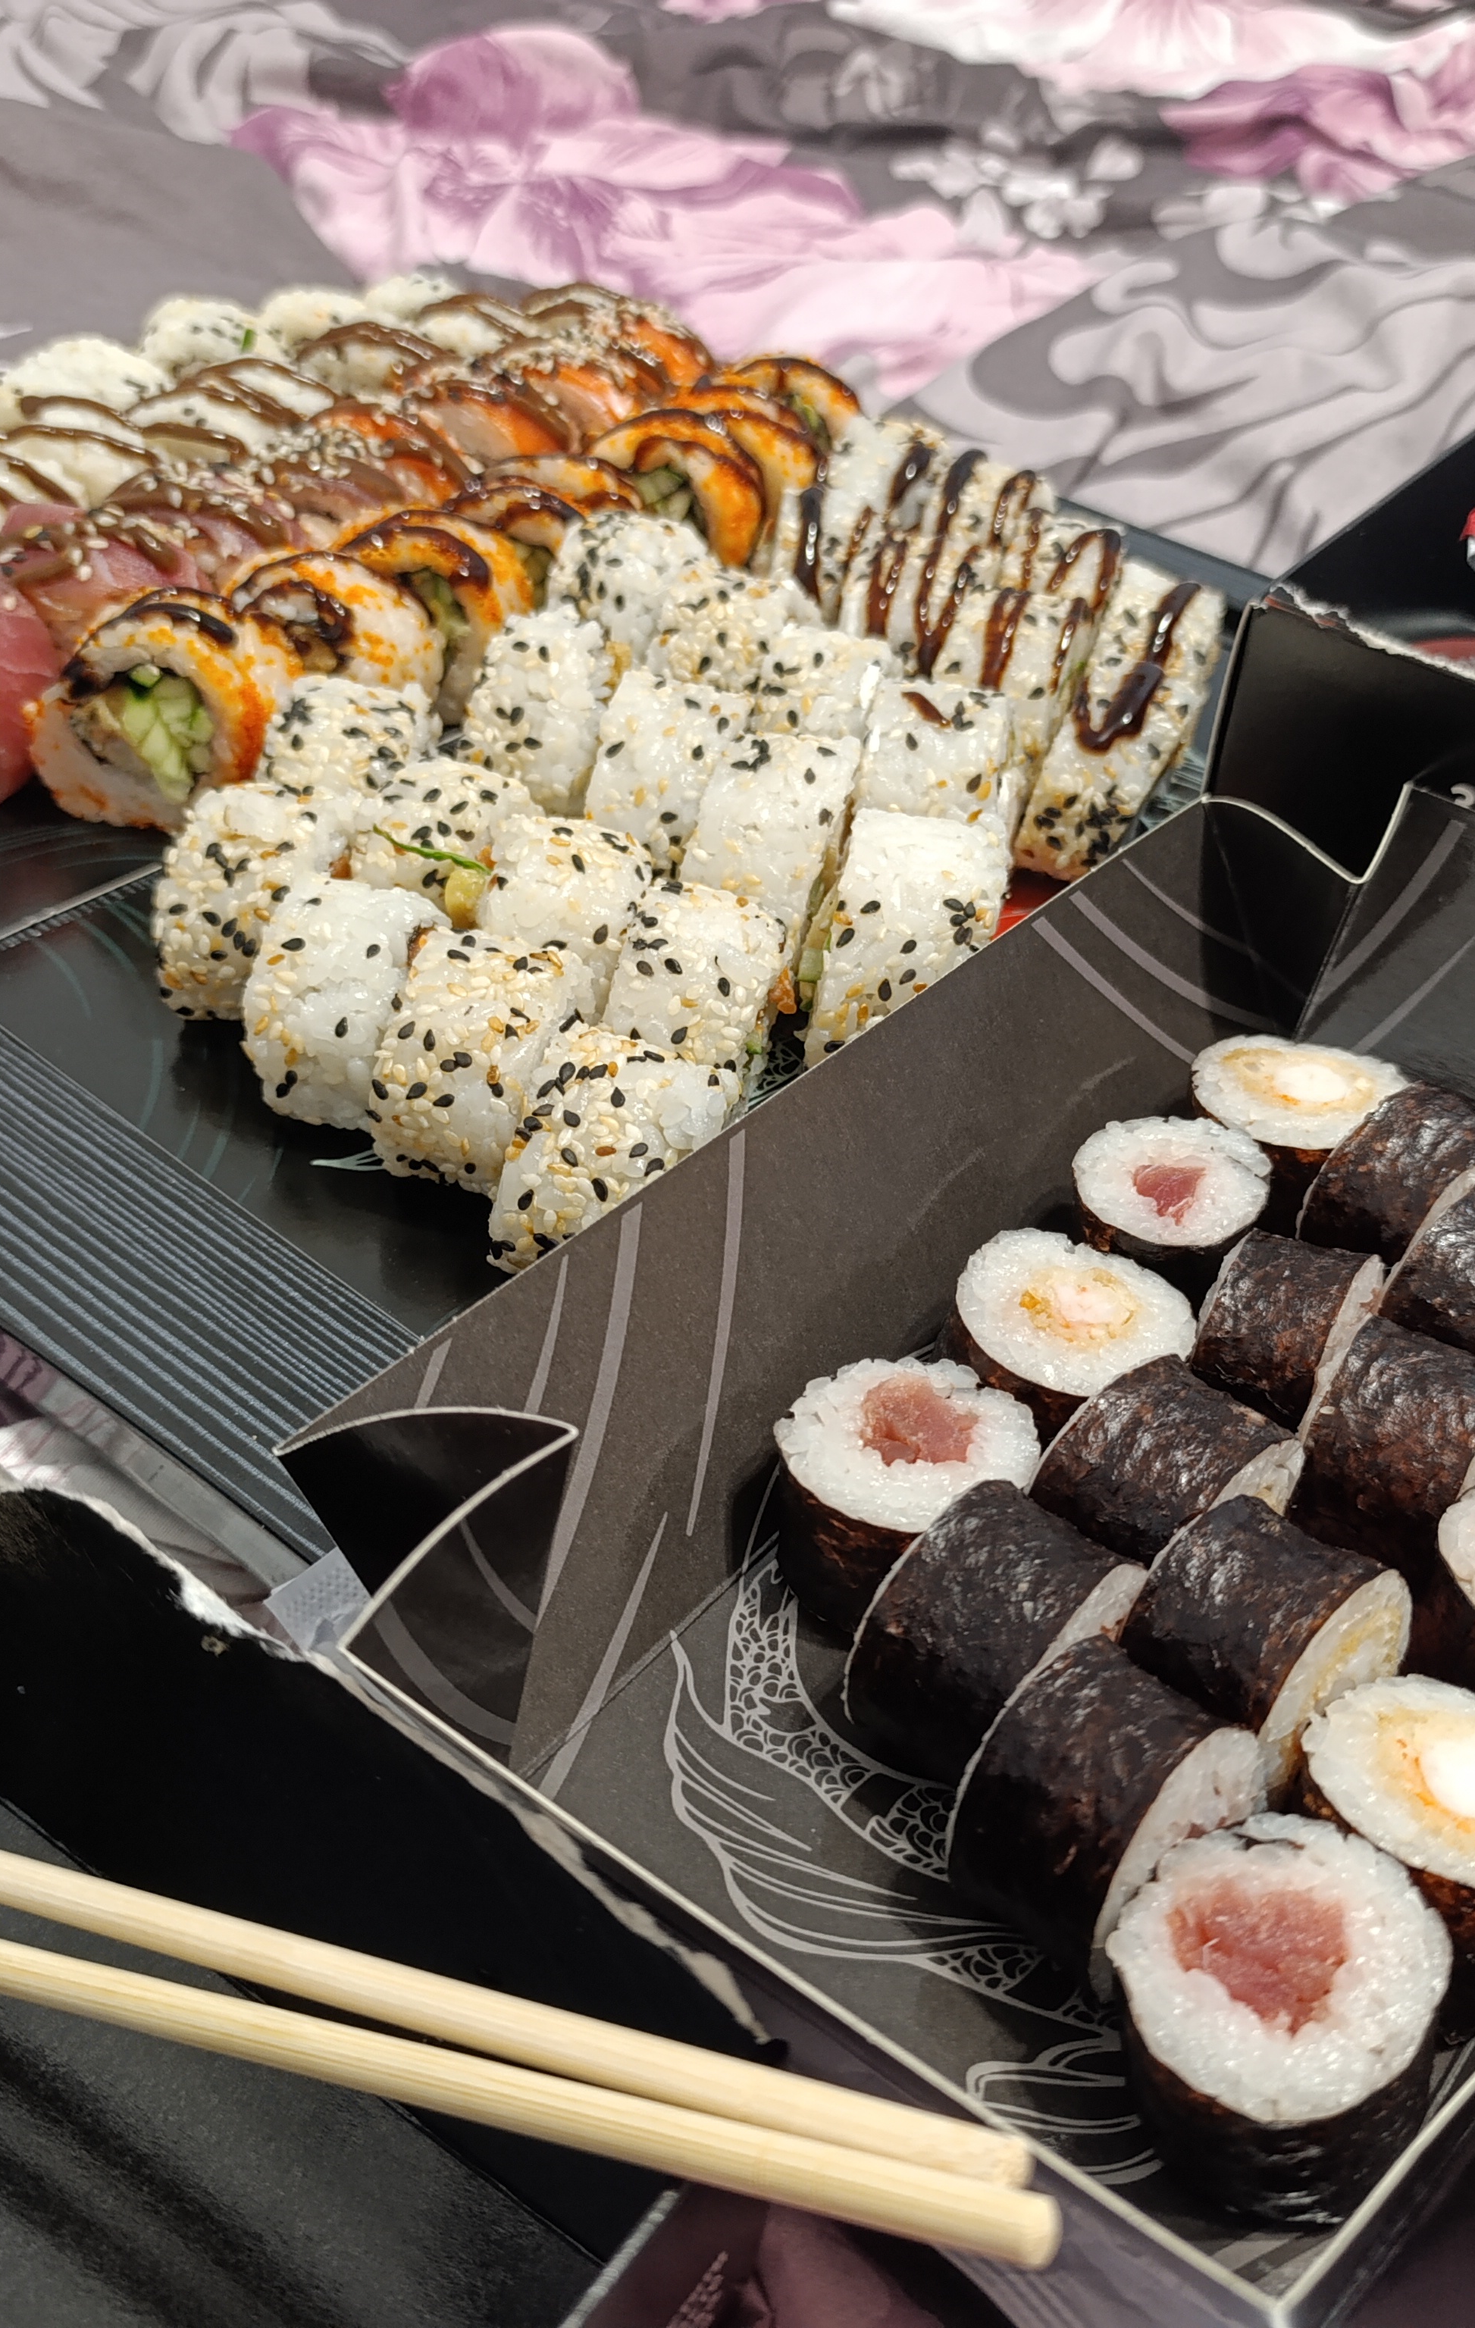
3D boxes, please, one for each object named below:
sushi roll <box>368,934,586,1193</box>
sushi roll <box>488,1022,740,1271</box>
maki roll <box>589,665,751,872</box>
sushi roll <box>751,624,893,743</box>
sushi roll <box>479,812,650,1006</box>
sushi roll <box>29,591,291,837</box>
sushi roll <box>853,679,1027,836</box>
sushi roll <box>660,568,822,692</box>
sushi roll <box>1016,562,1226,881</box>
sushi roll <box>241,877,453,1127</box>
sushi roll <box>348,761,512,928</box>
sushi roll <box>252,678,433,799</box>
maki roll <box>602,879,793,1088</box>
[{"bbox_3d":[-0.040,-0.017,0.323,0.025,0.034,0.035,13,39,11],"label":"sushi roll"},{"bbox_3d":[-0.018,0.000,0.303,0.028,0.034,0.036,12,39,9],"label":"sushi roll"},{"bbox_3d":[-0.013,-0.078,0.411,0.024,0.034,0.039,11,37,10],"label":"maki roll"},{"bbox_3d":[0.018,-0.093,0.432,0.024,0.035,0.039,9,37,7],"label":"sushi roll"},{"bbox_3d":[-0.029,-0.038,0.349,0.023,0.037,0.037,9,38,6],"label":"sushi roll"},{"bbox_3d":[-0.112,-0.088,0.402,0.045,0.041,0.026,9,38,6],"label":"sushi roll"},{"bbox_3d":[0.039,-0.071,0.397,0.026,0.037,0.038,10,38,8],"label":"sushi roll"},{"bbox_3d":[0.000,-0.103,0.434,0.027,0.038,0.038,8,38,5],"label":"sushi roll"},{"bbox_3d":[0.079,-0.090,0.420,0.027,0.048,0.054,16,39,16],"label":"sushi roll"},{"bbox_3d":[-0.064,-0.026,0.337,0.023,0.033,0.036,8,37,5],"label":"sushi roll"},{"bbox_3d":[-0.056,-0.055,0.378,0.023,0.031,0.036,7,37,3],"label":"sushi roll"},{"bbox_3d":[-0.076,-0.077,0.406,0.023,0.031,0.036,10,37,8],"label":"sushi roll"},{"bbox_3d":[-0.007,-0.031,0.353,0.024,0.029,0.035,12,38,10],"label":"maki roll"}]

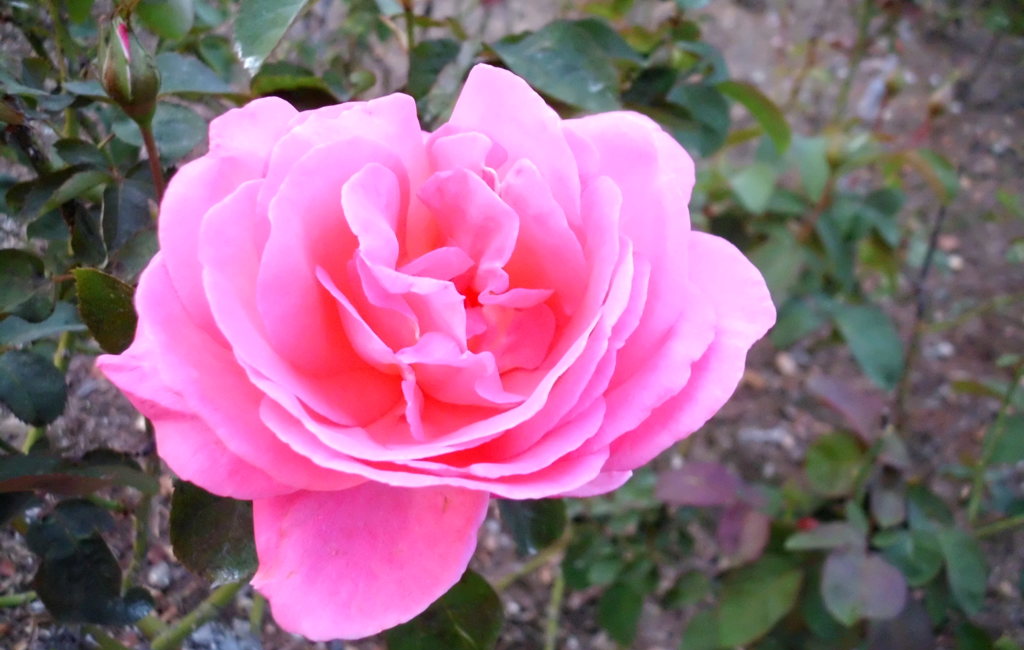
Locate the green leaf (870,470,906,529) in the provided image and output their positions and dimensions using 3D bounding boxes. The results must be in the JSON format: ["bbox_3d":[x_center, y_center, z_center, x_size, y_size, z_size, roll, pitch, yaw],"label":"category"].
[{"bbox_3d":[0.203,0.094,0.430,0.020,0.009,0.032,8,66,4],"label":"green leaf"}]

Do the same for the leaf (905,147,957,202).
[{"bbox_3d":[0.253,-0.090,0.480,0.019,0.012,0.045,-3,53,-26],"label":"leaf"}]

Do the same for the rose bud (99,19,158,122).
[{"bbox_3d":[-0.113,-0.074,0.235,0.016,0.031,0.016,-11,26,6],"label":"rose bud"}]

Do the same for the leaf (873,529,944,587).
[{"bbox_3d":[0.248,0.146,0.500,0.042,0.012,0.043,-10,60,-6],"label":"leaf"}]

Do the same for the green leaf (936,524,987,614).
[{"bbox_3d":[0.237,0.130,0.420,0.021,0.010,0.050,3,62,-12],"label":"green leaf"}]

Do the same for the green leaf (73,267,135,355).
[{"bbox_3d":[-0.127,-0.004,0.250,0.023,0.007,0.033,-31,76,-16],"label":"green leaf"}]

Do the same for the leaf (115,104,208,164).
[{"bbox_3d":[-0.142,-0.077,0.320,0.038,0.008,0.028,2,56,1],"label":"leaf"}]

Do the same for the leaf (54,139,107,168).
[{"bbox_3d":[-0.157,-0.062,0.290,0.021,0.006,0.015,1,41,10],"label":"leaf"}]

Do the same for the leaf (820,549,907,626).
[{"bbox_3d":[0.177,0.131,0.400,0.040,0.009,0.044,0,53,0],"label":"leaf"}]

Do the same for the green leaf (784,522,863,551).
[{"bbox_3d":[0.157,0.106,0.400,0.039,0.008,0.021,-8,32,-8],"label":"green leaf"}]

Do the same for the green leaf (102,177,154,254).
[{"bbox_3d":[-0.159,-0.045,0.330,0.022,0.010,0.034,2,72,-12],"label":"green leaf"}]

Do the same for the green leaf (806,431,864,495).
[{"bbox_3d":[0.170,0.074,0.420,0.034,0.008,0.034,4,60,2],"label":"green leaf"}]

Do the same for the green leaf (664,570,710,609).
[{"bbox_3d":[0.093,0.140,0.420,0.027,0.006,0.019,-32,65,-17],"label":"green leaf"}]

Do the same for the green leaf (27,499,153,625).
[{"bbox_3d":[-0.175,0.098,0.330,0.046,0.014,0.055,-27,68,-15],"label":"green leaf"}]

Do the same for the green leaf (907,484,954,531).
[{"bbox_3d":[0.273,0.119,0.520,0.040,0.008,0.026,41,57,15],"label":"green leaf"}]

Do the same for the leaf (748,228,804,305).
[{"bbox_3d":[0.142,-0.029,0.430,0.030,0.009,0.045,16,63,15],"label":"leaf"}]

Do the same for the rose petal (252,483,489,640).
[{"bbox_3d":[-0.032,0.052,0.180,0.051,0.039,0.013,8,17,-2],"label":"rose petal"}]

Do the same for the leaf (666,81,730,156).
[{"bbox_3d":[0.075,-0.083,0.320,0.028,0.010,0.034,-11,69,-17],"label":"leaf"}]

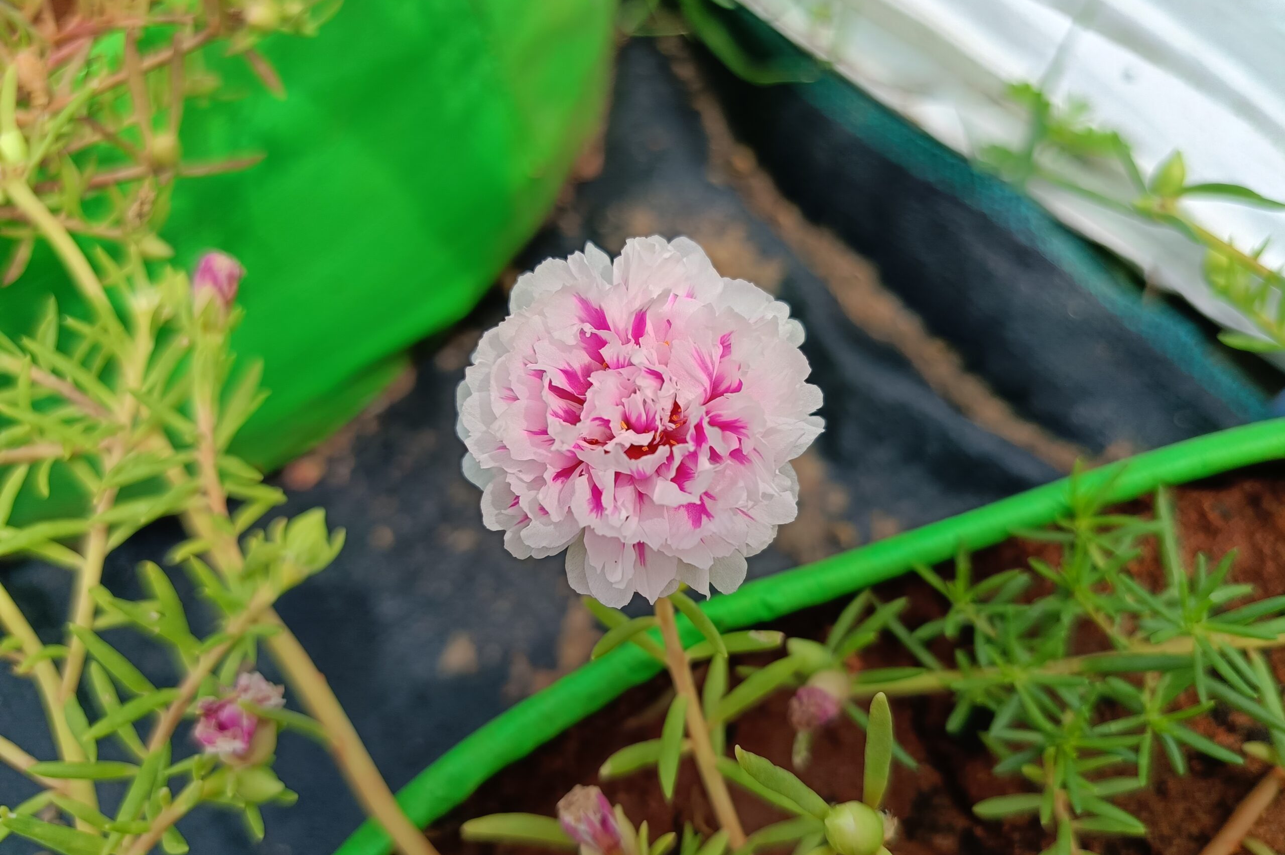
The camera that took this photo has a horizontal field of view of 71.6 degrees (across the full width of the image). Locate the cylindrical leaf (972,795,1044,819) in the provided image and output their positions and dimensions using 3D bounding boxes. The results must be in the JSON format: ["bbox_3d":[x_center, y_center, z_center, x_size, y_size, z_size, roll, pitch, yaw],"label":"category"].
[{"bbox_3d":[0.076,0.079,0.185,0.015,0.004,0.004,-7,44,-6],"label":"cylindrical leaf"}]

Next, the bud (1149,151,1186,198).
[{"bbox_3d":[0.130,-0.062,0.220,0.007,0.011,0.007,19,24,5],"label":"bud"}]

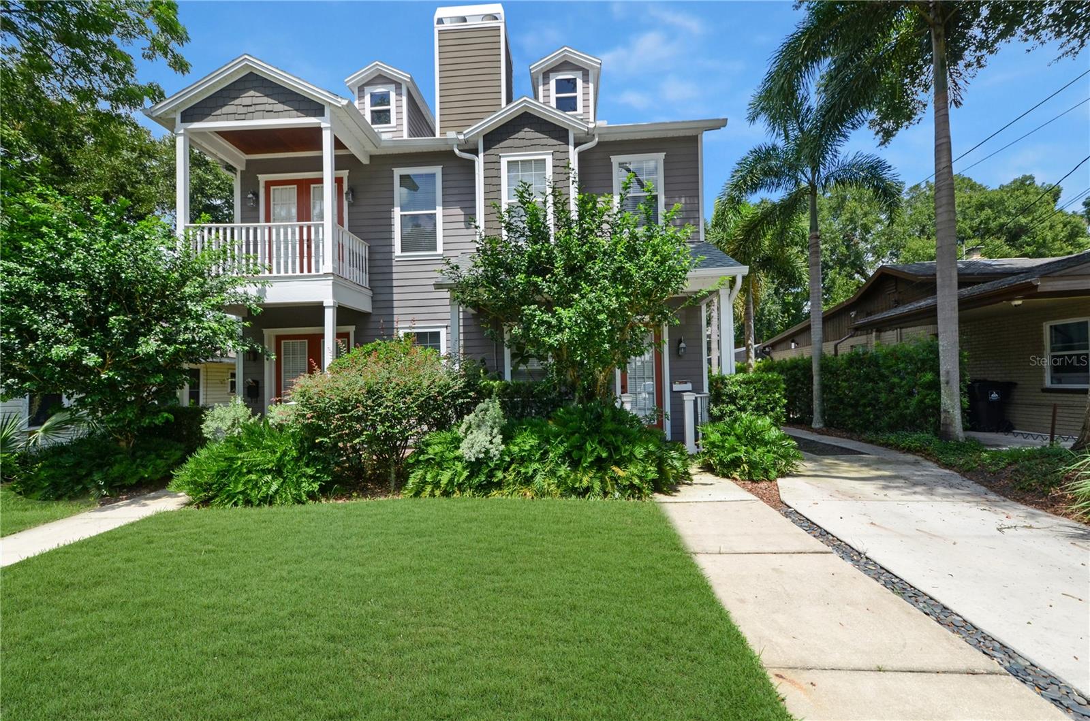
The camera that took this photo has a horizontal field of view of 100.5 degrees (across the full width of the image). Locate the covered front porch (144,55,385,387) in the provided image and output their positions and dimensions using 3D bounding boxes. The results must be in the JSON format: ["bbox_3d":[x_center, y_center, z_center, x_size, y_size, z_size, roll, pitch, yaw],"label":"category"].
[{"bbox_3d":[-5.511,-1.901,9.343,4.000,7.612,1.968,-1,-1,4],"label":"covered front porch"}]

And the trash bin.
[{"bbox_3d":[10.048,1.022,10.200,0.800,1.140,0.670,-1,-1,3],"label":"trash bin"}]

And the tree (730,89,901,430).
[{"bbox_3d":[6.708,-2.521,11.306,4.057,8.424,4.200,-1,-1,4],"label":"tree"}]

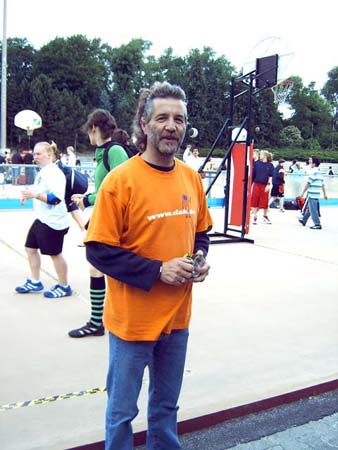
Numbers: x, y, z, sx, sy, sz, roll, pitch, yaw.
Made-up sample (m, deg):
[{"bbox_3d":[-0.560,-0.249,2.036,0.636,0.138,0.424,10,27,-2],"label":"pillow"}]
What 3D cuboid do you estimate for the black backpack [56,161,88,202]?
[{"bbox_3d":[-1.017,-0.461,5.100,0.300,0.430,0.320,1,7,-6],"label":"black backpack"}]

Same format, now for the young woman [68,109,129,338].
[{"bbox_3d":[-0.537,0.003,3.721,0.500,1.754,0.470,2,7,0],"label":"young woman"}]

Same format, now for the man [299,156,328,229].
[{"bbox_3d":[3.424,-0.769,11.404,0.640,1.648,0.480,4,8,16],"label":"man"}]

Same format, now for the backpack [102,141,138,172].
[{"bbox_3d":[-0.355,-0.448,3.750,0.300,0.430,0.310,2,7,0],"label":"backpack"}]

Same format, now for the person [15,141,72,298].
[{"bbox_3d":[-1.285,-0.050,4.929,0.580,1.589,0.500,-1,8,-20],"label":"person"}]

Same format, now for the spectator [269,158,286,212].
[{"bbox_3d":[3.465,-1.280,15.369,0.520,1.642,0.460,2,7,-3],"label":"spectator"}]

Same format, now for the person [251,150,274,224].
[{"bbox_3d":[2.287,-0.910,11.709,0.520,1.762,0.380,0,8,-14],"label":"person"}]

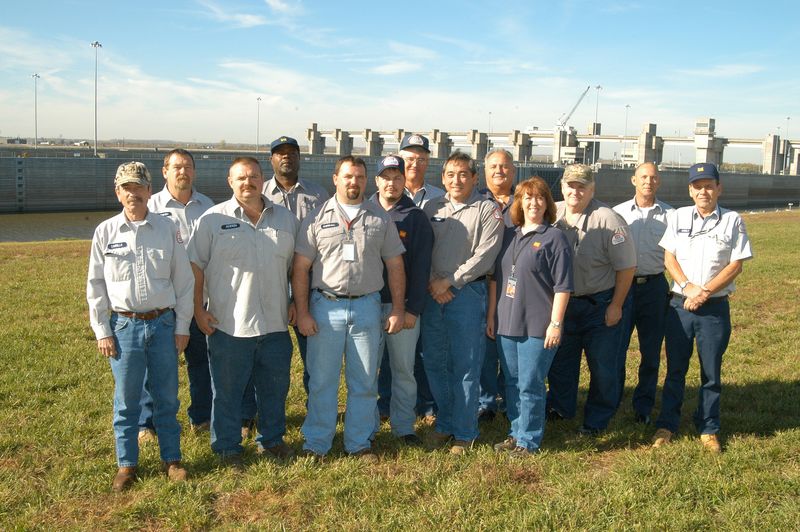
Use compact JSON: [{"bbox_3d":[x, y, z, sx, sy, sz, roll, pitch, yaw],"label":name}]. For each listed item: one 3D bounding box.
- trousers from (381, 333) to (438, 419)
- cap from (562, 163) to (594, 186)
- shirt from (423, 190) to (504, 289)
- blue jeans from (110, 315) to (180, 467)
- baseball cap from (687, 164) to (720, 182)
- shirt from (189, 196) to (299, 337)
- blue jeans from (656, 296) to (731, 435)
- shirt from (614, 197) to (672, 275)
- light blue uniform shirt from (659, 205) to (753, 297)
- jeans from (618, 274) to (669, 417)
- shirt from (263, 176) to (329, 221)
[{"bbox_3d":[0.057,0.504,5.366,0.390,1.020,0.300,2,8,3],"label":"trousers"},{"bbox_3d":[1.119,-0.581,5.020,0.185,0.140,0.265,5,8,20],"label":"cap"},{"bbox_3d":[0.351,-0.162,4.760,0.510,0.590,0.360,5,8,20],"label":"shirt"},{"bbox_3d":[-1.366,0.661,4.275,0.370,0.890,0.290,-1,8,-18],"label":"blue jeans"},{"bbox_3d":[1.853,-0.569,4.865,0.190,0.130,0.270,7,9,32],"label":"baseball cap"},{"bbox_3d":[-0.899,0.008,4.590,0.600,0.812,0.380,-1,8,-17],"label":"shirt"},{"bbox_3d":[1.857,0.629,5.059,0.440,0.909,0.320,5,9,22],"label":"blue jeans"},{"bbox_3d":[1.621,-0.191,5.300,0.460,0.550,0.280,5,9,24],"label":"shirt"},{"bbox_3d":[1.895,-0.094,4.957,0.560,0.573,0.320,5,9,24],"label":"light blue uniform shirt"},{"bbox_3d":[1.595,0.541,5.380,0.390,0.950,0.290,5,9,22],"label":"jeans"},{"bbox_3d":[-0.690,-0.249,4.900,0.550,0.610,0.300,1,8,-8],"label":"shirt"}]

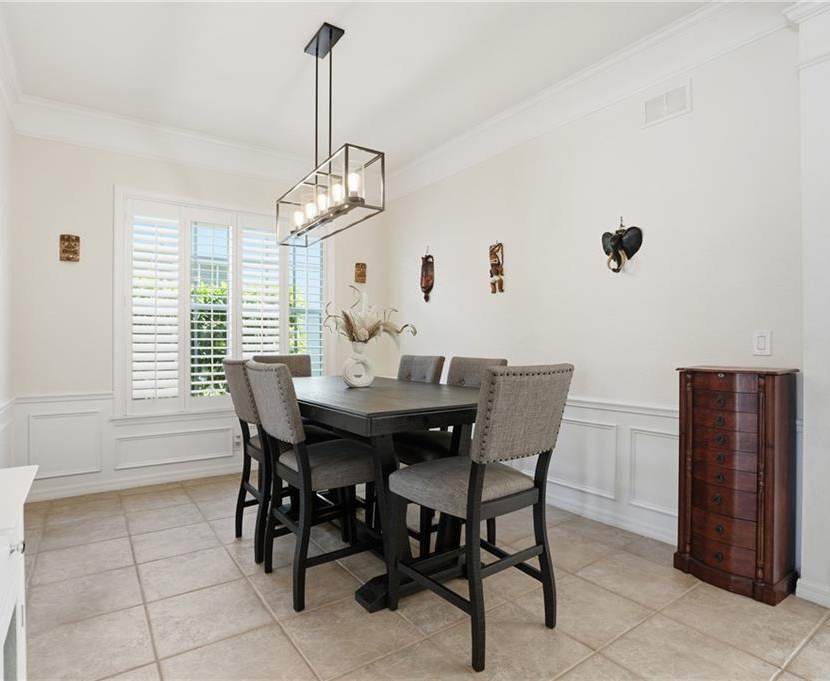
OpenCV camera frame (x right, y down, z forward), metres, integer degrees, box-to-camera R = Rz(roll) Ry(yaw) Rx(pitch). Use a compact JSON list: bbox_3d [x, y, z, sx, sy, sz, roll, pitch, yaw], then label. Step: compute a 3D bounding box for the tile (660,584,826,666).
[{"bbox_3d":[1.376,1.188,1.938,0.450,0.010,0.450,1,-1,-35],"label":"tile"}]

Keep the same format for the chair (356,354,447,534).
[{"bbox_3d":[-0.163,0.663,3.177,0.610,1.075,0.510,1,-1,-35],"label":"chair"}]

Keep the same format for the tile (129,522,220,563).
[{"bbox_3d":[-1.423,1.199,2.716,0.450,0.010,0.450,1,-1,-35],"label":"tile"}]

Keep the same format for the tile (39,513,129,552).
[{"bbox_3d":[-2.049,1.201,2.837,0.450,0.010,0.450,1,-1,-35],"label":"tile"}]

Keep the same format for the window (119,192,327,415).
[{"bbox_3d":[-1.650,-0.286,4.199,1.812,1.784,0.100,1,-1,-36],"label":"window"}]

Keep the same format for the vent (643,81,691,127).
[{"bbox_3d":[1.475,-1.388,2.678,0.015,0.192,0.285,1,-1,-35],"label":"vent"}]

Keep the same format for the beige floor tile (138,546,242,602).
[{"bbox_3d":[-1.159,1.192,2.349,0.450,0.012,0.450,1,-1,-36],"label":"beige floor tile"}]

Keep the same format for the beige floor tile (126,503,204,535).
[{"bbox_3d":[-1.684,1.198,3.073,0.450,0.012,0.450,1,-1,-36],"label":"beige floor tile"}]

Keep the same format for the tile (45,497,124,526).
[{"bbox_3d":[-2.313,1.196,3.197,0.450,0.012,0.450,1,-1,-36],"label":"tile"}]

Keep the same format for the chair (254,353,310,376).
[{"bbox_3d":[-0.934,0.661,3.550,0.480,1.080,0.610,1,-1,-36],"label":"chair"}]

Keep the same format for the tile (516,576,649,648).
[{"bbox_3d":[0.747,1.198,2.046,0.450,0.012,0.450,1,-1,-36],"label":"tile"}]

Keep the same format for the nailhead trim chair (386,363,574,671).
[{"bbox_3d":[0.267,0.645,1.936,0.510,1.075,0.610,1,-1,-35],"label":"nailhead trim chair"}]

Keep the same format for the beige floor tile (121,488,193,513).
[{"bbox_3d":[-1.946,1.210,3.453,0.450,0.010,0.450,1,-1,-35],"label":"beige floor tile"}]

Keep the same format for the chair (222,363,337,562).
[{"bbox_3d":[-0.771,0.657,2.738,0.610,1.075,0.510,1,-1,-35],"label":"chair"}]

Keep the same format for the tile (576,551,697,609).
[{"bbox_3d":[1.119,1.203,2.310,0.450,0.012,0.450,1,-1,-36],"label":"tile"}]

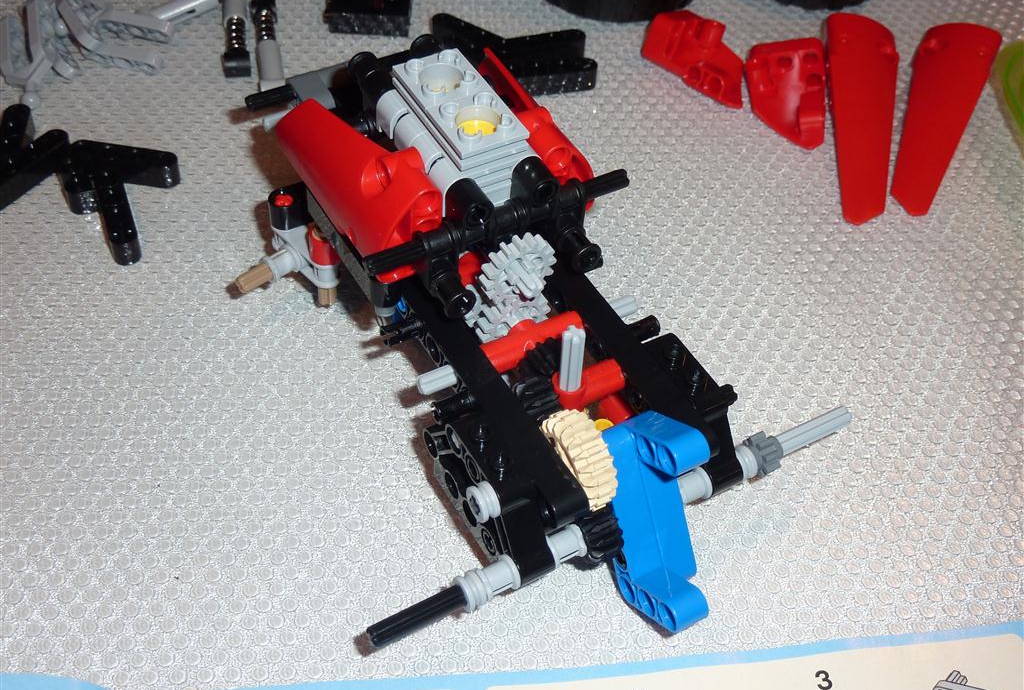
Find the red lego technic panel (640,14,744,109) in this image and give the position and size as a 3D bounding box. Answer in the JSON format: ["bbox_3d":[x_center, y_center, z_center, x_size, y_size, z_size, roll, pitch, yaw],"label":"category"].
[{"bbox_3d":[0.058,-0.087,0.375,0.037,0.015,0.021,36,55,24],"label":"red lego technic panel"}]

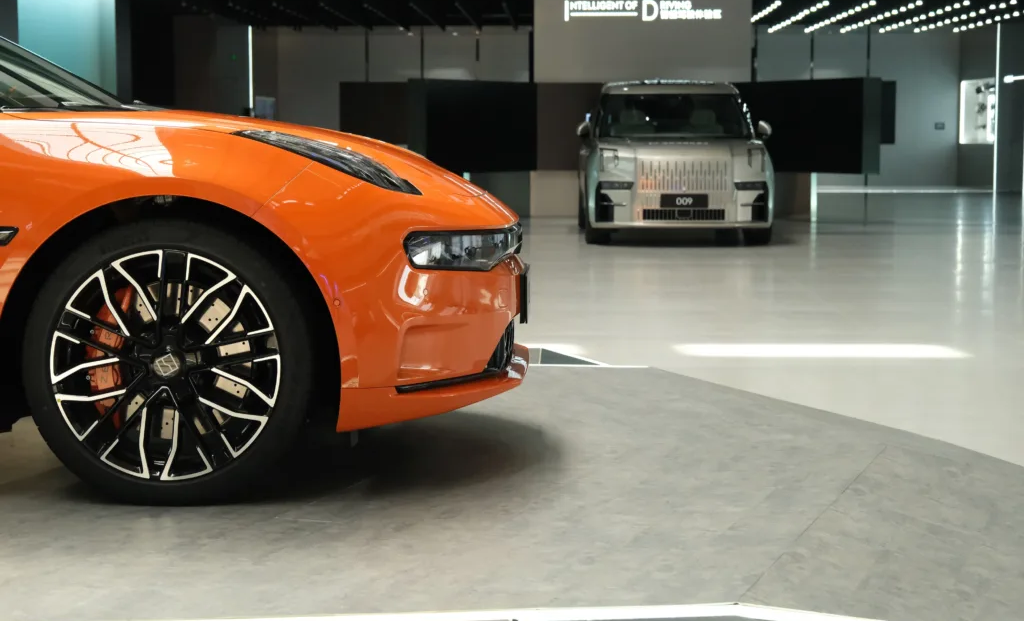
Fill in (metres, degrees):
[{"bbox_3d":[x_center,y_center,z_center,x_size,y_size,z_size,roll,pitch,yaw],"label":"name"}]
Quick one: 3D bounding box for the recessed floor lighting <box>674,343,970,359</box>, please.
[{"bbox_3d":[1.649,0.226,9.006,1.500,0.020,0.600,0,6,1],"label":"recessed floor lighting"}]

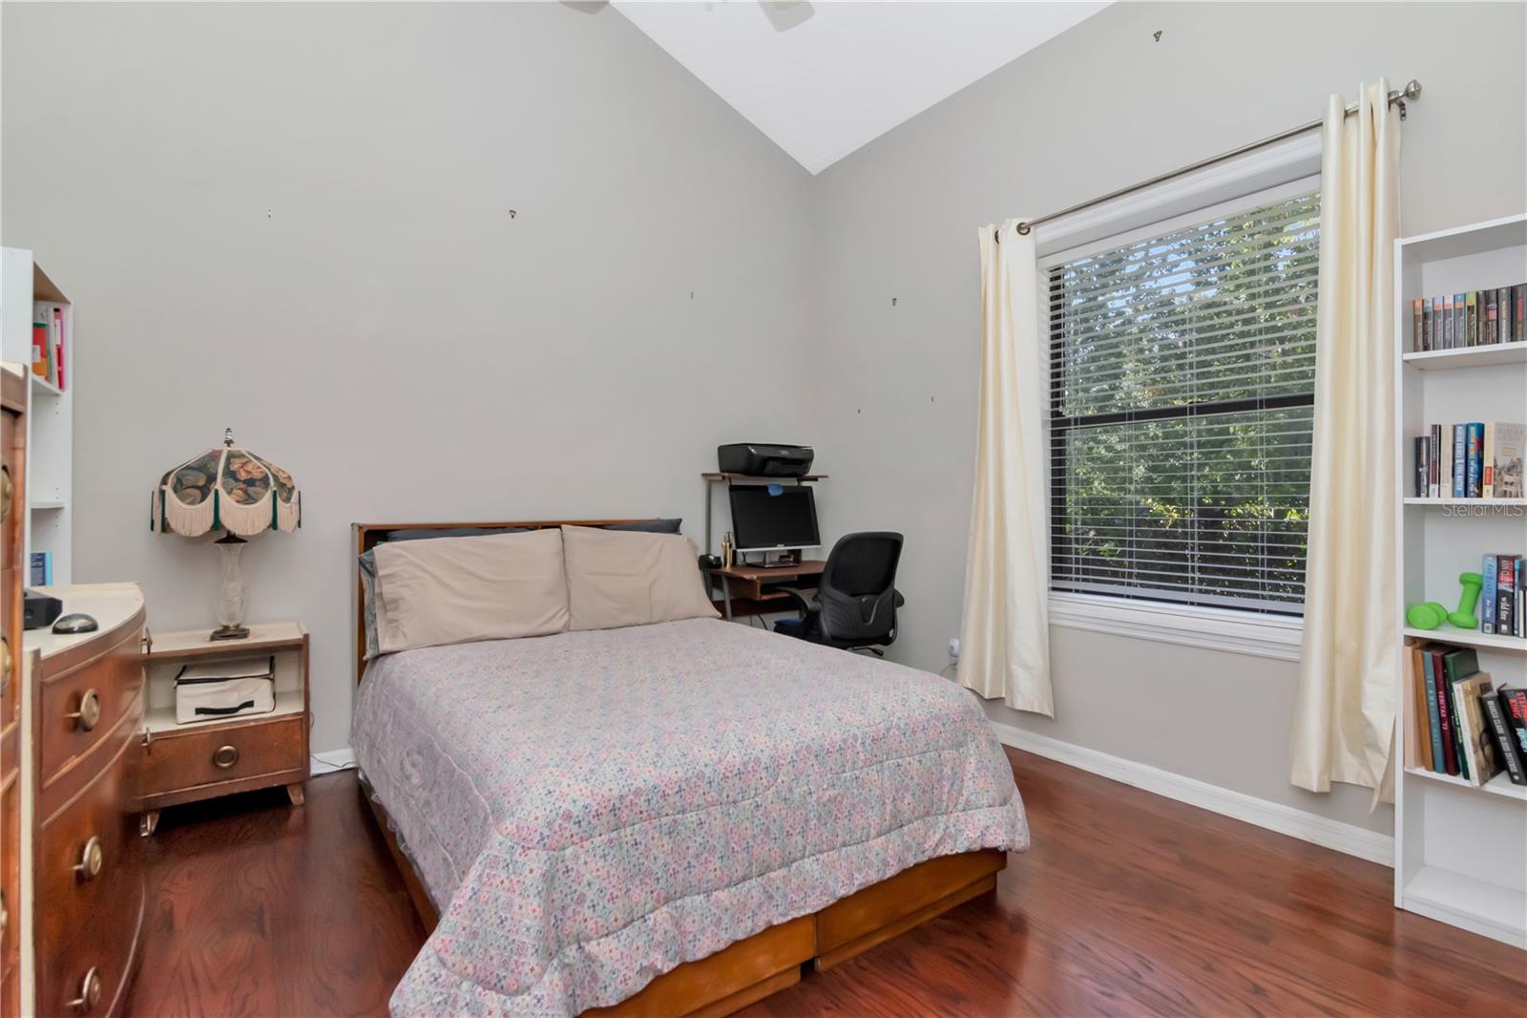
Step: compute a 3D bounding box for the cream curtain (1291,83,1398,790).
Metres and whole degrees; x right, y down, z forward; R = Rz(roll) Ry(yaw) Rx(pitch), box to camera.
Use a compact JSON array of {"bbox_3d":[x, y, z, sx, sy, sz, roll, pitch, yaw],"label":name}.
[{"bbox_3d":[1.782,-0.185,2.065,0.145,2.160,0.280,0,0,-38],"label":"cream curtain"}]

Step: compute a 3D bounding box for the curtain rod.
[{"bbox_3d":[1.474,-1.203,2.508,0.120,0.080,1.410,0,0,-38],"label":"curtain rod"}]

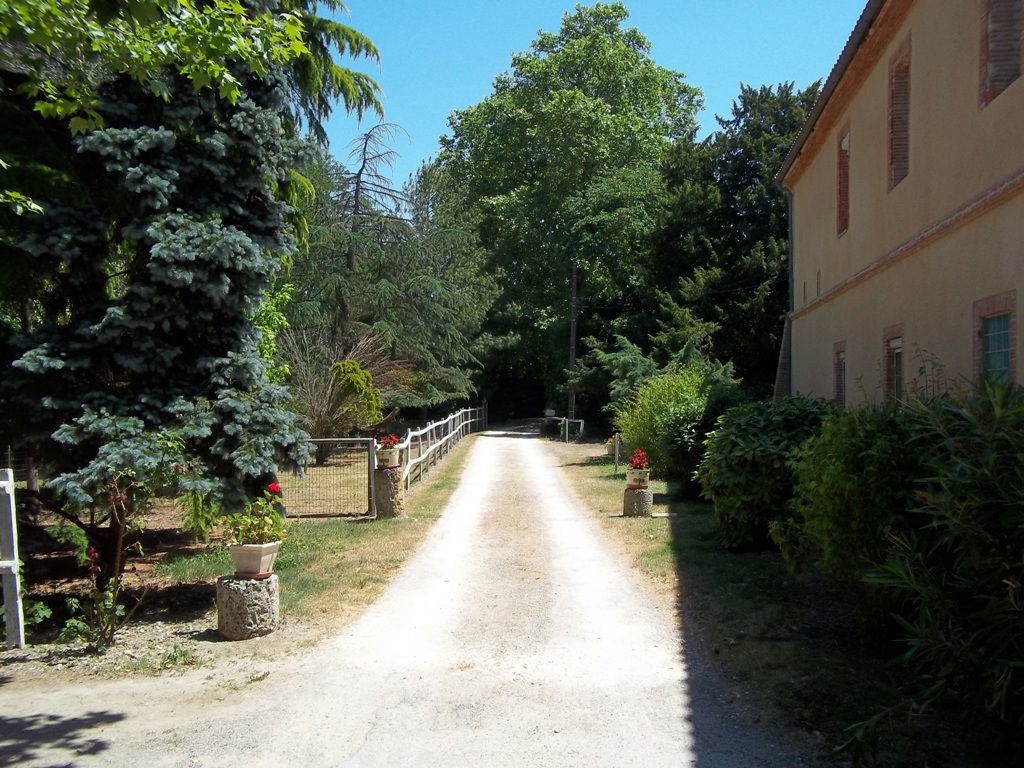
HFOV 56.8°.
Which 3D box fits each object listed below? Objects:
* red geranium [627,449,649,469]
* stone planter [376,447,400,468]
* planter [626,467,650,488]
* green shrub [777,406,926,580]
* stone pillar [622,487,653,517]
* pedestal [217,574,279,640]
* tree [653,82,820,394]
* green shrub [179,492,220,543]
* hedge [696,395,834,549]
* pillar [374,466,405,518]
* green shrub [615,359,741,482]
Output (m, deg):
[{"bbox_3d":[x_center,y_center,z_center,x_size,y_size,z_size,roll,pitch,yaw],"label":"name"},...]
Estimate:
[{"bbox_3d":[1.755,1.031,13.185,0.280,0.290,0.280,0,-1,0],"label":"red geranium"},{"bbox_3d":[-1.720,1.016,13.185,0.320,0.260,0.310,0,-1,0],"label":"stone planter"},{"bbox_3d":[1.761,1.306,13.180,0.320,0.260,0.310,0,-1,0],"label":"planter"},{"bbox_3d":[3.314,0.981,9.185,1.450,1.580,1.600,0,-1,0],"label":"green shrub"},{"bbox_3d":[1.747,1.636,13.175,0.400,0.400,0.390,0,-1,0],"label":"stone pillar"},{"bbox_3d":[-1.834,1.533,6.576,0.420,0.390,0.420,0,-1,0],"label":"pedestal"},{"bbox_3d":[7.194,-3.738,30.065,6.200,11.700,6.200,0,-1,0],"label":"tree"},{"bbox_3d":[-3.492,1.483,10.577,0.480,0.620,0.460,0,-1,0],"label":"green shrub"},{"bbox_3d":[3.085,0.967,11.386,1.800,1.680,1.900,0,-1,0],"label":"hedge"},{"bbox_3d":[-1.712,1.486,13.177,0.400,0.700,0.390,0,-1,0],"label":"pillar"},{"bbox_3d":[3.530,0.701,20.191,2.600,2.500,2.500,0,-1,0],"label":"green shrub"}]

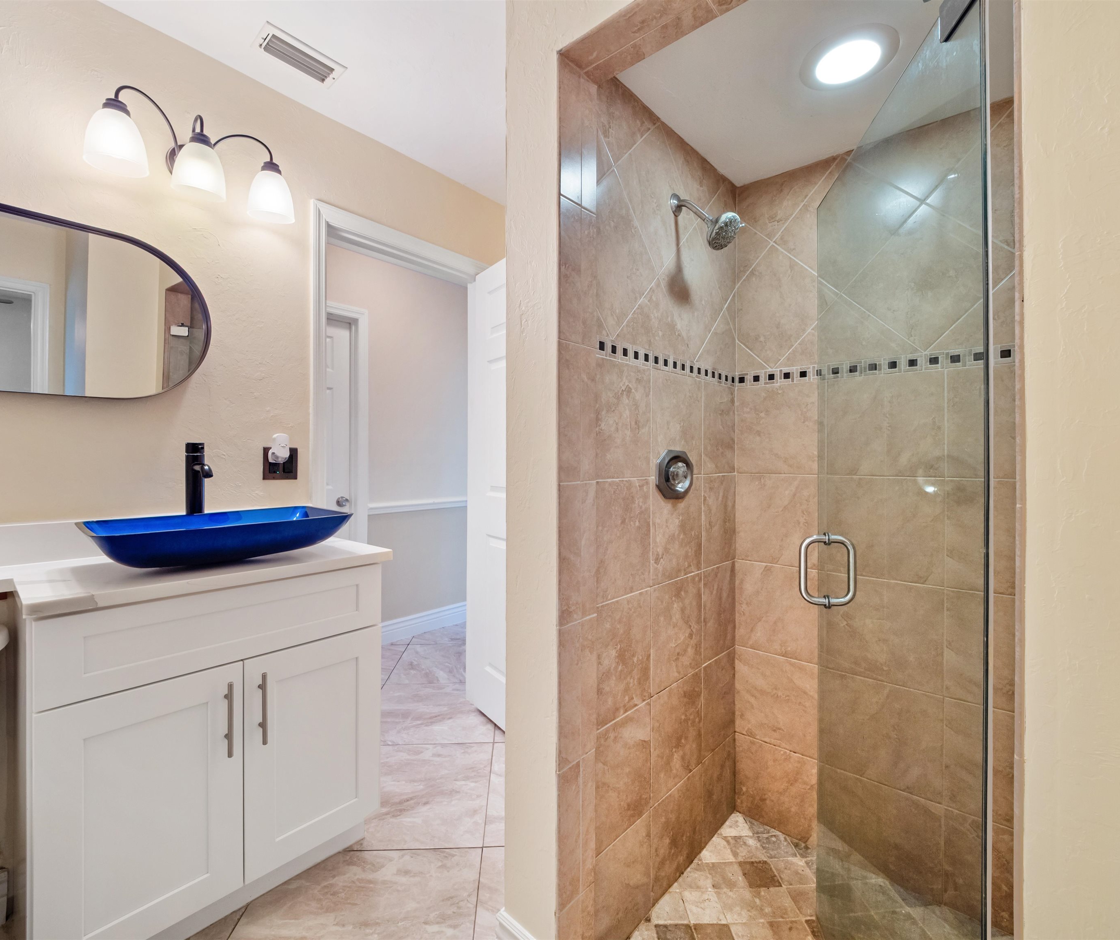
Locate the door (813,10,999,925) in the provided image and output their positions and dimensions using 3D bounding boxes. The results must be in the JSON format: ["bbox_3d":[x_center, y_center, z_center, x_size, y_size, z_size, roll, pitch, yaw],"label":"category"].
[{"bbox_3d":[0.604,0.238,0.979,0.012,1.831,0.685,0,0,11],"label":"door"}]

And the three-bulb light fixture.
[{"bbox_3d":[-1.073,-0.911,1.500,0.210,0.235,0.500,1,1,43],"label":"three-bulb light fixture"}]

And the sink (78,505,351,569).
[{"bbox_3d":[-0.910,0.184,1.386,0.338,0.110,0.560,1,1,43],"label":"sink"}]

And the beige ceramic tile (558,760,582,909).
[{"bbox_3d":[0.018,0.791,1.101,0.011,0.303,0.072,1,1,43],"label":"beige ceramic tile"}]

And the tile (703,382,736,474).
[{"bbox_3d":[0.535,-0.136,1.710,0.011,0.303,0.242,1,1,43],"label":"tile"}]

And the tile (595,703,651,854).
[{"bbox_3d":[0.153,0.787,1.304,0.011,0.303,0.278,1,1,43],"label":"tile"}]

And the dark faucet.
[{"bbox_3d":[-1.056,0.079,1.488,0.152,0.320,0.047,1,1,42],"label":"dark faucet"}]

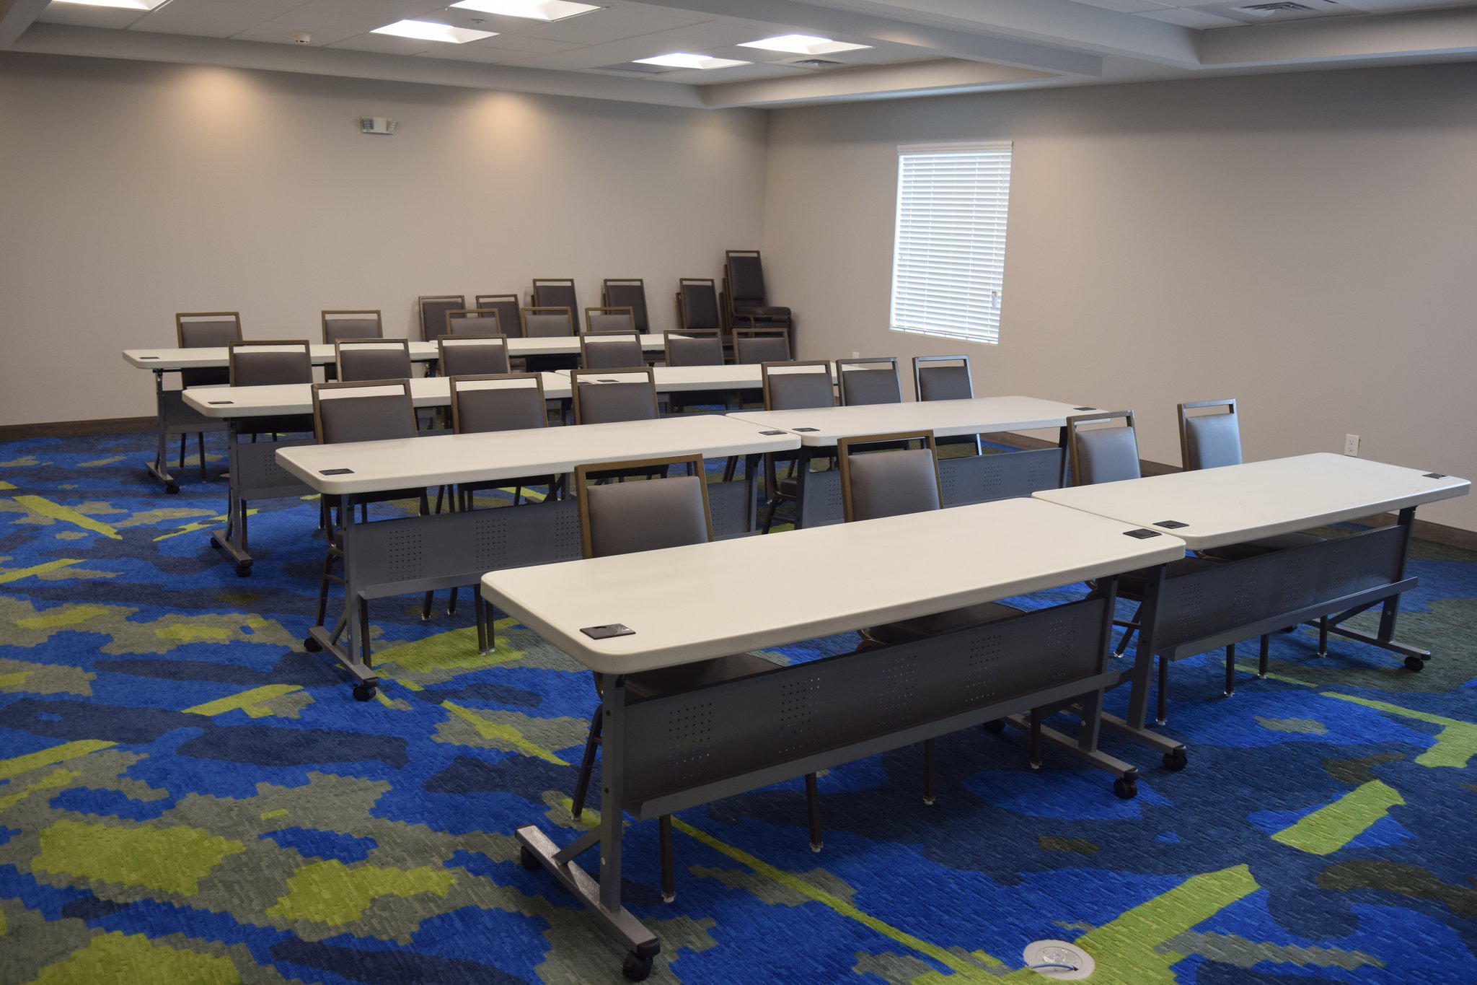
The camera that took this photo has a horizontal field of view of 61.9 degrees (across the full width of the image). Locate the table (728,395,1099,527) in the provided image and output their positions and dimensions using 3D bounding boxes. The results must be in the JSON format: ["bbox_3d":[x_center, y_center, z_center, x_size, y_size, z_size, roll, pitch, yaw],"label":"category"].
[{"bbox_3d":[0.842,0.010,5.484,1.830,0.728,0.610,-7,15,-35],"label":"table"}]

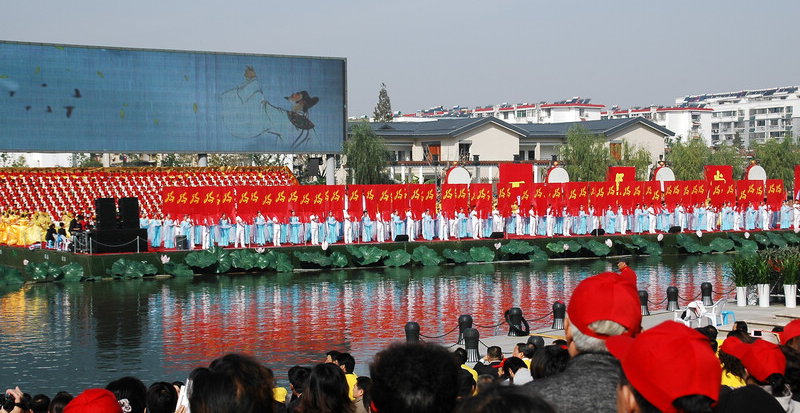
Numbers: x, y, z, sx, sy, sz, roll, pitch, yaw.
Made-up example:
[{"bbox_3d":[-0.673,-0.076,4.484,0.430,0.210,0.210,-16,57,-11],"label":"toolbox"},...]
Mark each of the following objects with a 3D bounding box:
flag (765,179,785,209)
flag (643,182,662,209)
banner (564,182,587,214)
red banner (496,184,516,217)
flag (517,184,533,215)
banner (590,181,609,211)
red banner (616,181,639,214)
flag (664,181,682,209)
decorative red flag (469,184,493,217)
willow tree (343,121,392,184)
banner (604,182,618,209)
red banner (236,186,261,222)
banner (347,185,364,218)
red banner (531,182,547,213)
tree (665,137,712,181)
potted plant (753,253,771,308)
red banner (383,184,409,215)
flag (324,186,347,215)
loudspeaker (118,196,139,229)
[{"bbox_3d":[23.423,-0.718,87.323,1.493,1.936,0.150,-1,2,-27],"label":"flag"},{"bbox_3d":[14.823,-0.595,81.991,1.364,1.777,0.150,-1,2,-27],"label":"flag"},{"bbox_3d":[10.042,-0.405,79.536,1.556,1.928,0.100,-1,2,-27],"label":"banner"},{"bbox_3d":[5.881,-0.333,77.204,1.225,1.896,0.100,-1,2,-27],"label":"red banner"},{"bbox_3d":[6.928,-0.407,77.790,0.994,1.793,0.100,-1,2,-27],"label":"flag"},{"bbox_3d":[11.402,-0.486,80.300,1.320,1.824,0.100,-1,2,-27],"label":"banner"},{"bbox_3d":[13.019,-0.515,80.000,1.440,1.830,0.150,-1,2,-23],"label":"red banner"},{"bbox_3d":[16.042,-0.601,82.000,1.240,1.730,0.150,-1,2,-23],"label":"flag"},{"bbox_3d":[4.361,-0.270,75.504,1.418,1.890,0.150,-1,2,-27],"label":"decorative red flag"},{"bbox_3d":[-2.050,-2.186,91.000,3.400,6.693,3.400,0,2,0],"label":"willow tree"},{"bbox_3d":[12.027,-0.569,79.500,0.910,1.710,0.150,-1,2,-23],"label":"banner"},{"bbox_3d":[-7.477,-0.123,69.000,1.200,1.830,0.150,-1,2,-23],"label":"red banner"},{"bbox_3d":[-2.276,-0.179,71.500,0.960,1.790,0.150,-1,2,-23],"label":"banner"},{"bbox_3d":[7.752,-0.421,78.252,1.006,1.799,0.100,-1,2,-27],"label":"red banner"},{"bbox_3d":[21.049,-2.043,102.000,3.700,6.200,3.700,-1,2,-23],"label":"tree"},{"bbox_3d":[11.843,2.424,45.800,0.640,1.770,0.640,-1,2,-23],"label":"potted plant"},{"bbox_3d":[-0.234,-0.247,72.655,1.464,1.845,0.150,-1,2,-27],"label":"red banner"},{"bbox_3d":[-3.325,-0.226,72.057,1.181,1.722,0.100,-1,2,-27],"label":"flag"},{"bbox_3d":[-12.334,0.333,63.700,0.750,1.430,0.600,-1,2,-31],"label":"loudspeaker"}]

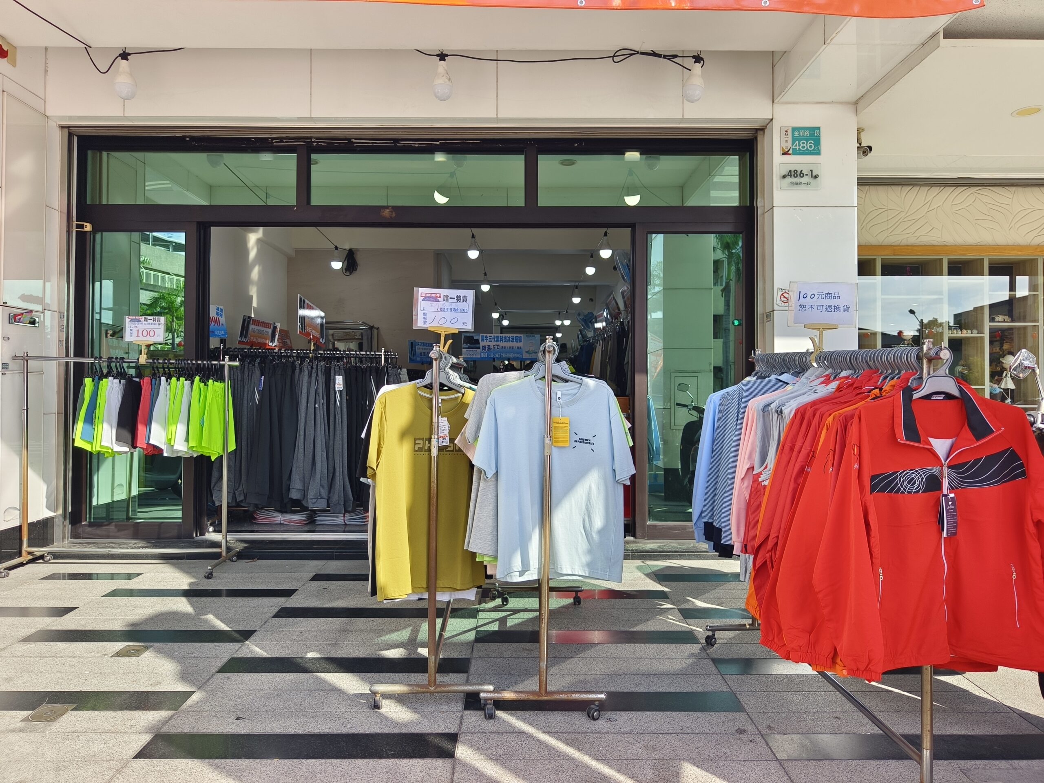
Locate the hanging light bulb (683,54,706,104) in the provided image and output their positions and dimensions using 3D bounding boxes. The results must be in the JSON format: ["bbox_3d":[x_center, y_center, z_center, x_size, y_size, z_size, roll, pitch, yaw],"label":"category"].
[{"bbox_3d":[1.012,-1.840,4.080,0.117,0.278,0.117,0,-1,0],"label":"hanging light bulb"}]

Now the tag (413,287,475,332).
[{"bbox_3d":[-0.303,-0.319,2.700,0.237,0.160,0.012,2,-1,0],"label":"tag"}]

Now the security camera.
[{"bbox_3d":[2.274,-1.662,4.650,0.090,0.210,0.190,0,-1,-18],"label":"security camera"}]

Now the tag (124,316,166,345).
[{"bbox_3d":[-2.175,-0.355,4.000,0.240,0.157,0.012,0,-1,-2],"label":"tag"}]

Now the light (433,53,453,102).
[{"bbox_3d":[-0.466,-1.847,4.080,0.117,0.278,0.117,0,-1,0],"label":"light"}]

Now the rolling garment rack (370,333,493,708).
[{"bbox_3d":[-0.326,0.449,2.935,0.426,1.253,1.217,0,1,-2],"label":"rolling garment rack"}]

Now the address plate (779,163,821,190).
[{"bbox_3d":[1.772,-1.367,4.410,0.263,0.166,0.020,0,-1,0],"label":"address plate"}]

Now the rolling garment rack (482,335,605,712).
[{"bbox_3d":[0.082,0.434,2.881,0.422,1.285,1.203,0,1,1],"label":"rolling garment rack"}]

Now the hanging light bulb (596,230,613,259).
[{"bbox_3d":[0.790,-1.397,6.600,0.115,0.270,0.115,0,-1,0],"label":"hanging light bulb"}]

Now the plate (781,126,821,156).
[{"bbox_3d":[1.776,-1.593,4.420,0.259,0.181,0.012,0,-1,0],"label":"plate"}]

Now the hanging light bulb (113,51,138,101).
[{"bbox_3d":[-2.331,-1.857,4.080,0.117,0.278,0.117,0,-1,0],"label":"hanging light bulb"}]

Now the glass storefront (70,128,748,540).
[{"bbox_3d":[-0.728,-0.354,4.710,4.580,2.700,0.140,0,-1,0],"label":"glass storefront"}]

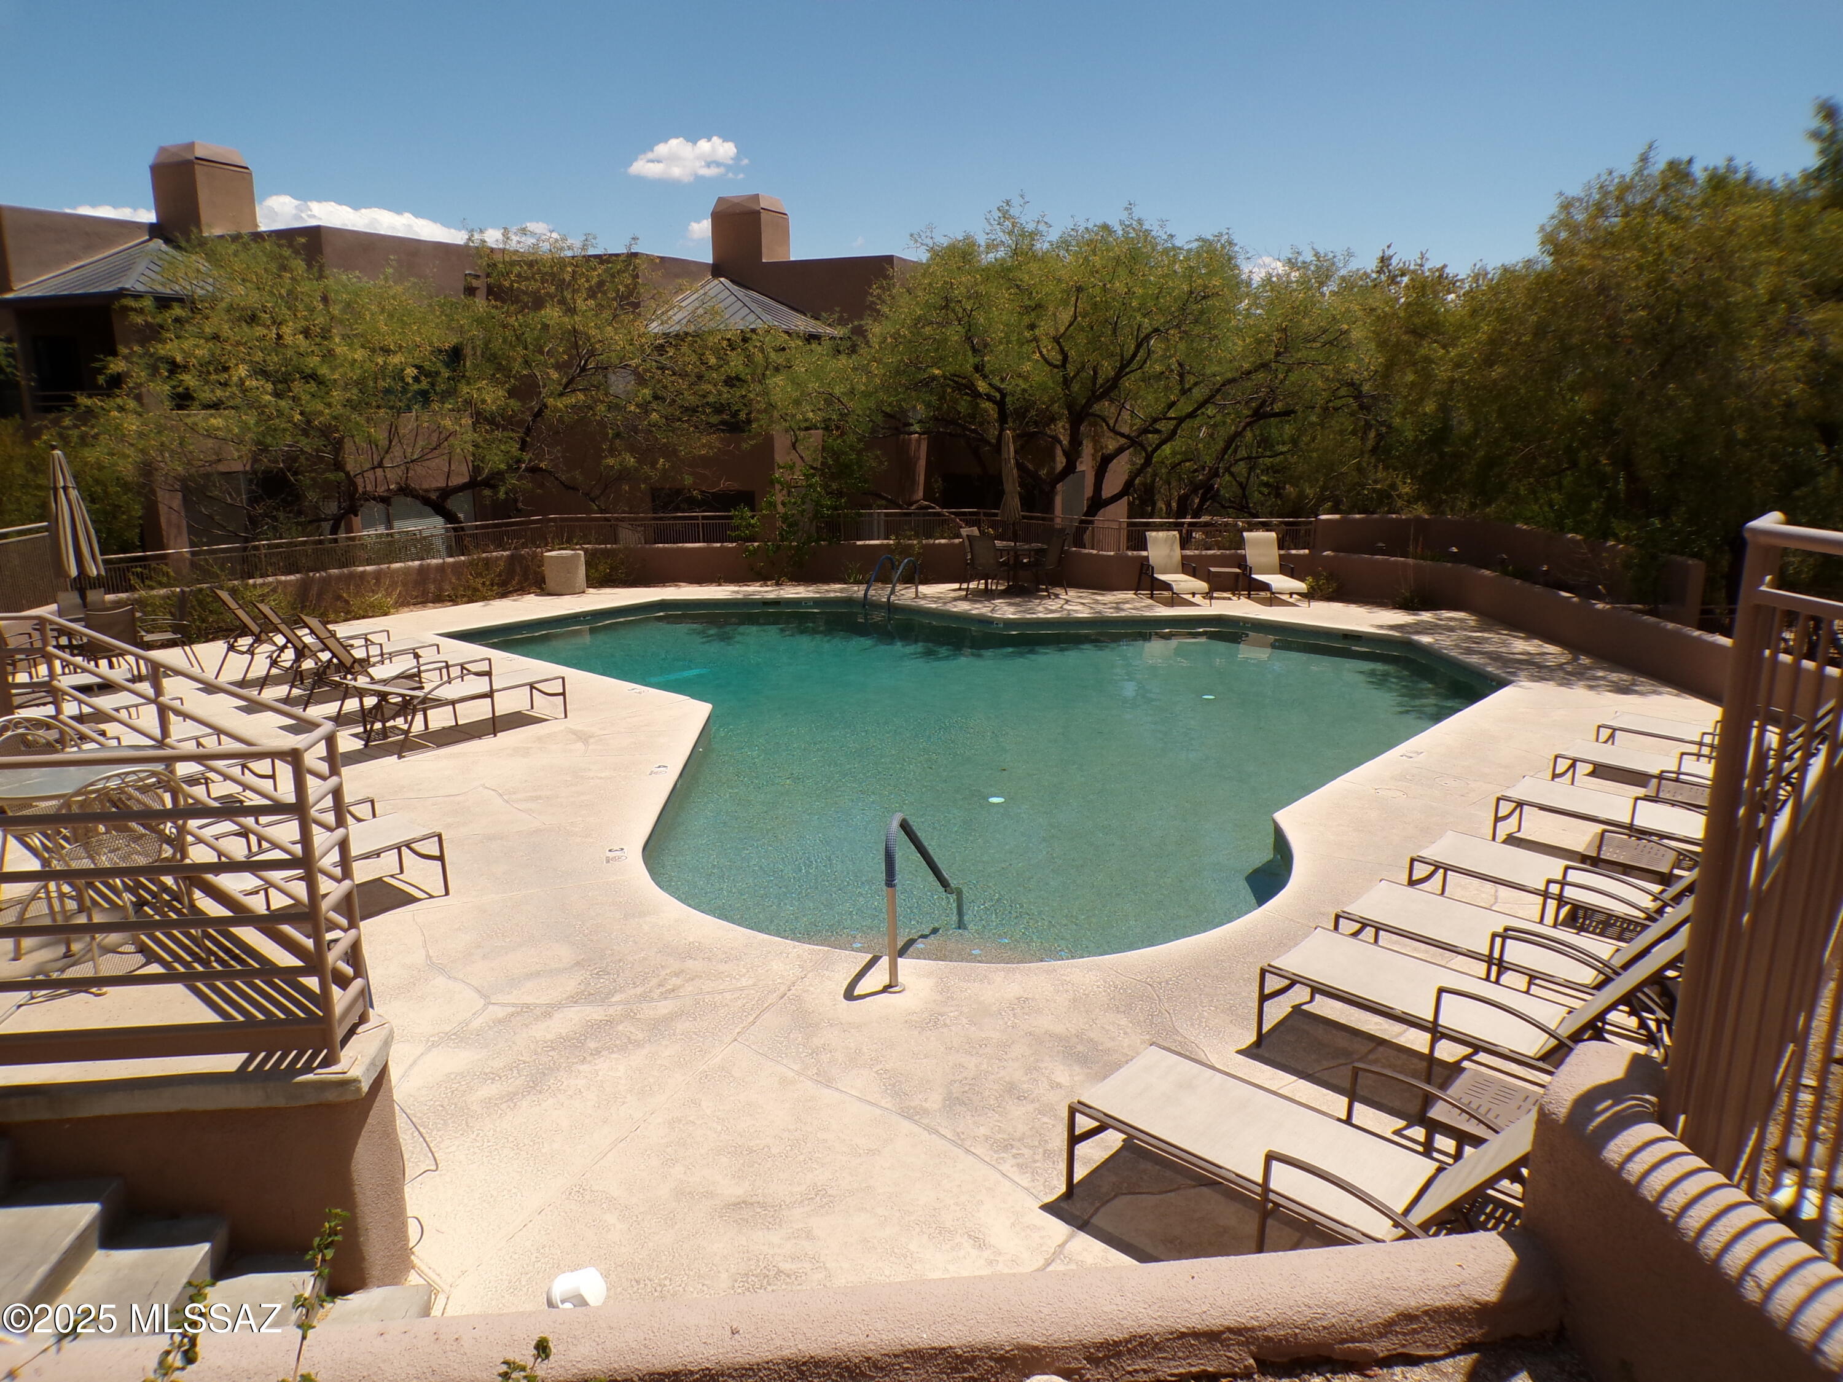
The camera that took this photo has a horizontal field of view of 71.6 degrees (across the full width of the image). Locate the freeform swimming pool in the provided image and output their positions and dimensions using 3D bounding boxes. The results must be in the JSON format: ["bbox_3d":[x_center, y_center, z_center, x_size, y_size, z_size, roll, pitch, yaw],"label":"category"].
[{"bbox_3d":[-0.147,0.528,14.066,12.800,1.300,13.000,0,13,0],"label":"freeform swimming pool"}]

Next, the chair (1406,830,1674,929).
[{"bbox_3d":[3.708,0.942,7.084,1.749,1.005,0.753,11,17,40],"label":"chair"}]

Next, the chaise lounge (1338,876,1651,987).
[{"bbox_3d":[2.929,1.086,6.092,1.701,1.017,0.692,10,17,40],"label":"chaise lounge"}]

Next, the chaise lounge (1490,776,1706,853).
[{"bbox_3d":[4.717,0.679,8.222,1.749,1.005,0.753,10,17,39],"label":"chaise lounge"}]

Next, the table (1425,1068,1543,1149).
[{"bbox_3d":[2.198,1.768,4.827,0.449,0.408,0.449,10,17,39],"label":"table"}]

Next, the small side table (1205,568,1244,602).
[{"bbox_3d":[4.447,-1.572,18.764,0.430,0.410,0.430,0,13,3],"label":"small side table"}]

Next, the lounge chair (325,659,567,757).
[{"bbox_3d":[-4.228,0.071,11.645,0.692,0.668,1.909,10,17,39],"label":"lounge chair"}]

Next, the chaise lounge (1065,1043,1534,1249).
[{"bbox_3d":[1.386,1.503,4.391,1.701,1.017,0.692,10,17,40],"label":"chaise lounge"}]

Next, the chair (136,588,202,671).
[{"bbox_3d":[-8.529,-0.638,14.372,0.660,0.930,0.600,-13,18,-42],"label":"chair"}]

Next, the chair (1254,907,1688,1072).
[{"bbox_3d":[2.375,1.237,5.467,1.701,1.021,0.692,11,18,41],"label":"chair"}]

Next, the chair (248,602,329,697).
[{"bbox_3d":[-6.199,-0.536,13.825,0.753,1.005,1.749,10,17,40],"label":"chair"}]

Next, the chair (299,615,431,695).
[{"bbox_3d":[-5.347,-0.358,13.019,0.753,1.005,1.749,11,17,41],"label":"chair"}]

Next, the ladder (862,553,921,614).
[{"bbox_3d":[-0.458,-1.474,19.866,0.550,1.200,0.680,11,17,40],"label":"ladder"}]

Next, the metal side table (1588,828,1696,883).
[{"bbox_3d":[4.153,1.147,7.521,0.459,0.408,0.459,10,17,39],"label":"metal side table"}]

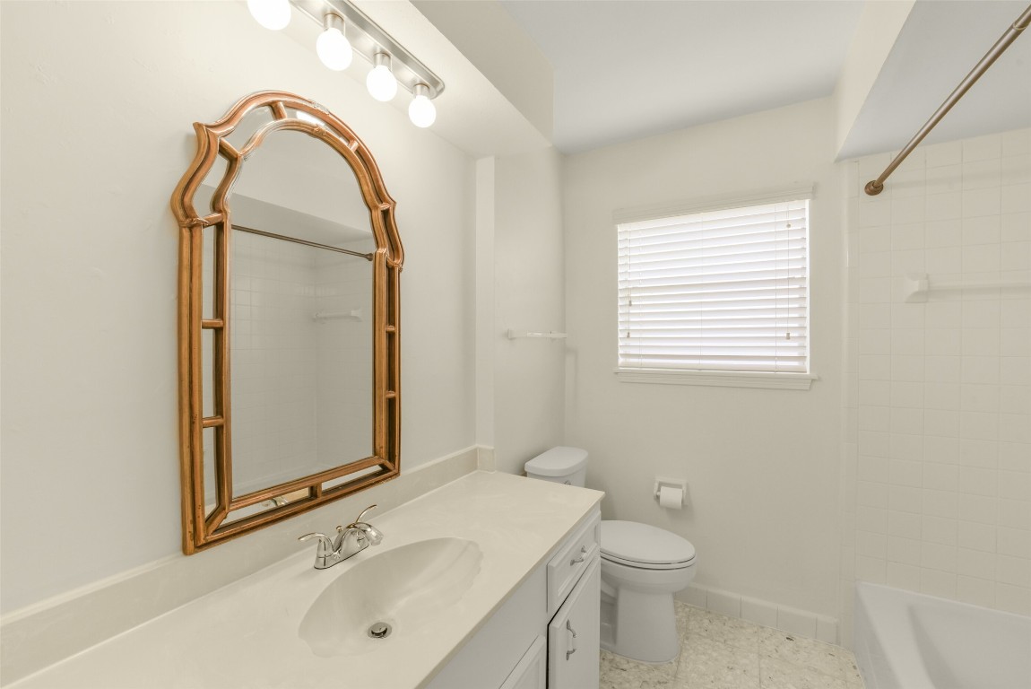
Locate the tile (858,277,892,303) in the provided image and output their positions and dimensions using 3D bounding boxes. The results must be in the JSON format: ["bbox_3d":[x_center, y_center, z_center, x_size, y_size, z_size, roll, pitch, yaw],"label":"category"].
[{"bbox_3d":[1.558,-0.230,1.740,0.107,0.108,0.009,0,0,30],"label":"tile"}]

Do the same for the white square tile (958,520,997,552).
[{"bbox_3d":[1.830,0.759,1.591,0.107,0.108,0.010,0,0,27],"label":"white square tile"}]

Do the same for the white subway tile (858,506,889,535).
[{"bbox_3d":[1.544,0.757,1.736,0.107,0.108,0.010,0,0,27],"label":"white subway tile"}]

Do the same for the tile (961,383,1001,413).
[{"bbox_3d":[1.833,0.211,1.586,0.107,0.108,0.009,0,0,30],"label":"tile"}]

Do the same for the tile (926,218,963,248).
[{"bbox_3d":[1.746,-0.450,1.637,0.108,0.108,0.008,0,1,26],"label":"tile"}]

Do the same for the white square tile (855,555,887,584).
[{"bbox_3d":[1.544,0.976,1.738,0.107,0.108,0.010,0,0,27],"label":"white square tile"}]

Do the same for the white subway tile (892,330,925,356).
[{"bbox_3d":[1.639,-0.009,1.679,0.107,0.108,0.010,0,0,27],"label":"white subway tile"}]

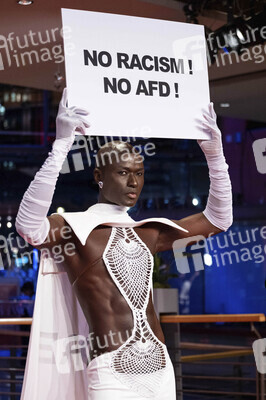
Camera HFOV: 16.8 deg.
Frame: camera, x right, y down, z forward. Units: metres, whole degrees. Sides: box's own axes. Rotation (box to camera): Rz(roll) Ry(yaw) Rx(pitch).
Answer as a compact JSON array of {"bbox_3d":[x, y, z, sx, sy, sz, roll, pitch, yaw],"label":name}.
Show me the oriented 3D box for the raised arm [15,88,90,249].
[{"bbox_3d":[-0.255,-0.104,2.940,0.320,0.520,0.220,0,0,-31],"label":"raised arm"}]

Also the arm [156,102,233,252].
[{"bbox_3d":[0.222,-0.085,3.270,0.350,0.540,0.180,0,0,-31],"label":"arm"}]

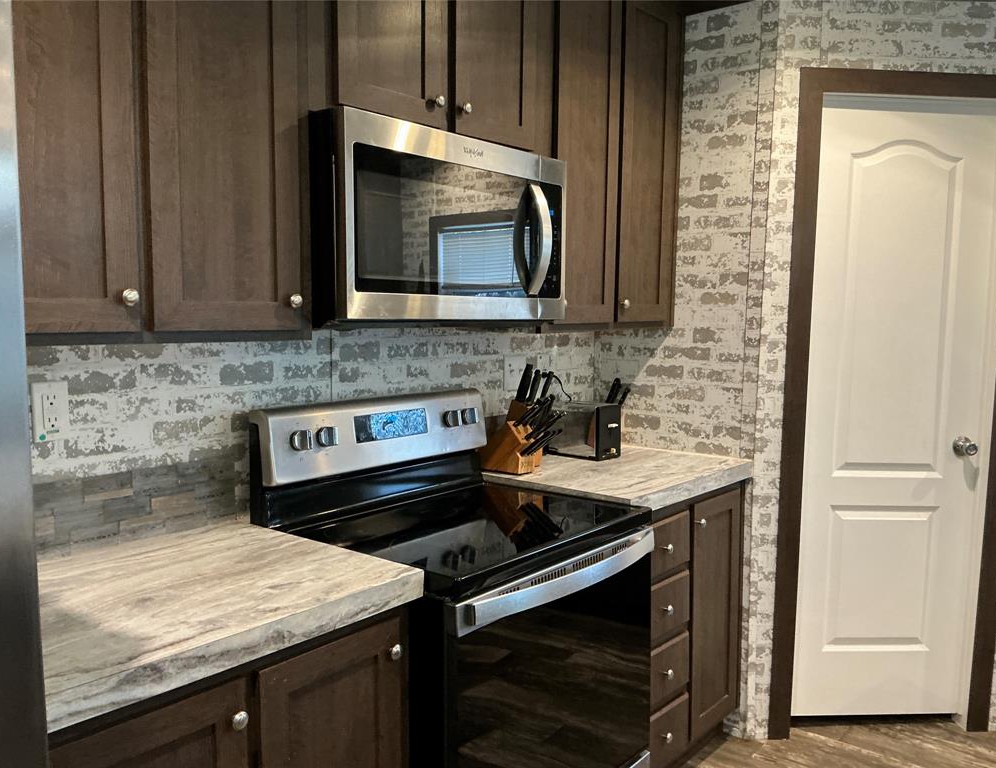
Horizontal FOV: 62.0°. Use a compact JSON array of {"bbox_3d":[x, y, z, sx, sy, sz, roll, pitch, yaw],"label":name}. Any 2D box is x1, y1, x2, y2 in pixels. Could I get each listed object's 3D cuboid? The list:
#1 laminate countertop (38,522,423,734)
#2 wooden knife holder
[{"bbox_3d":[-0.600,0.382,1.489,0.615,0.048,0.699,4,6,40],"label":"laminate countertop"},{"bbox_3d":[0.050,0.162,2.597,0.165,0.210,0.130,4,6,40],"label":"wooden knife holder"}]

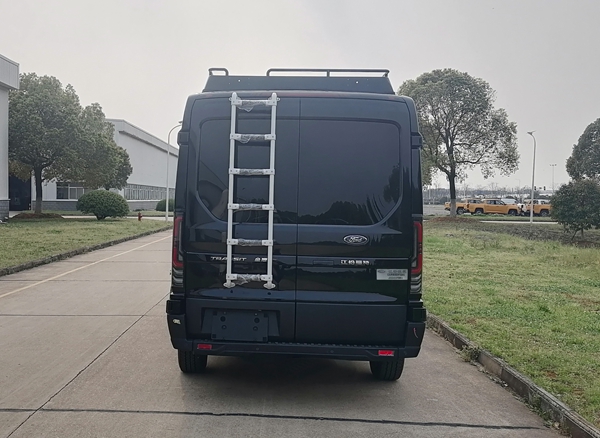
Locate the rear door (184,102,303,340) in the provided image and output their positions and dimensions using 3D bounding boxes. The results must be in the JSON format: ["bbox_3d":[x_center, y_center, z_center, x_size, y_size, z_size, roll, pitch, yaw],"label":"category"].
[{"bbox_3d":[-0.440,-0.020,3.590,0.850,1.860,0.200,1,2,1],"label":"rear door"}]

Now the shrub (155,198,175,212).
[{"bbox_3d":[-13.500,-1.400,48.000,2.600,1.380,2.500,1,2,-16],"label":"shrub"}]

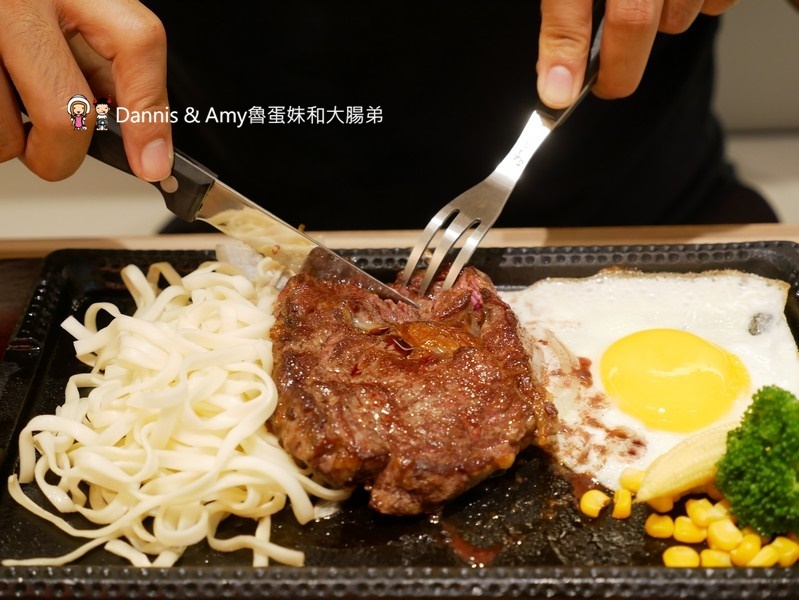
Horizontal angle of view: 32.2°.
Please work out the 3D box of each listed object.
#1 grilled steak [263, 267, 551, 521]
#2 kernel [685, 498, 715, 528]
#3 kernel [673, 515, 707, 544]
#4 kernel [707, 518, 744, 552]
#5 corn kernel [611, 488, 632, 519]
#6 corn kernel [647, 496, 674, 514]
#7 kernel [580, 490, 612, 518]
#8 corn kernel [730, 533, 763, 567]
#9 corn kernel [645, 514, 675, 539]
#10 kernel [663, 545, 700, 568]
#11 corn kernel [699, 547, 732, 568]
[{"bbox_3d":[0.003,0.028,0.479,0.098,0.027,0.110,0,37,0],"label":"grilled steak"},{"bbox_3d":[0.095,0.067,0.439,0.009,0.008,0.009,0,37,0],"label":"kernel"},{"bbox_3d":[0.091,0.072,0.436,0.010,0.007,0.009,0,37,0],"label":"kernel"},{"bbox_3d":[0.101,0.073,0.428,0.011,0.008,0.009,0,37,0],"label":"kernel"},{"bbox_3d":[0.071,0.066,0.445,0.006,0.008,0.010,0,37,0],"label":"corn kernel"},{"bbox_3d":[0.084,0.065,0.445,0.009,0.007,0.009,0,37,0],"label":"corn kernel"},{"bbox_3d":[0.063,0.065,0.445,0.009,0.007,0.010,0,37,0],"label":"kernel"},{"bbox_3d":[0.107,0.077,0.427,0.008,0.008,0.011,19,41,24],"label":"corn kernel"},{"bbox_3d":[0.082,0.071,0.437,0.009,0.007,0.009,0,37,0],"label":"corn kernel"},{"bbox_3d":[0.087,0.080,0.426,0.011,0.008,0.009,0,37,0],"label":"kernel"},{"bbox_3d":[0.097,0.080,0.425,0.010,0.007,0.009,0,37,0],"label":"corn kernel"}]

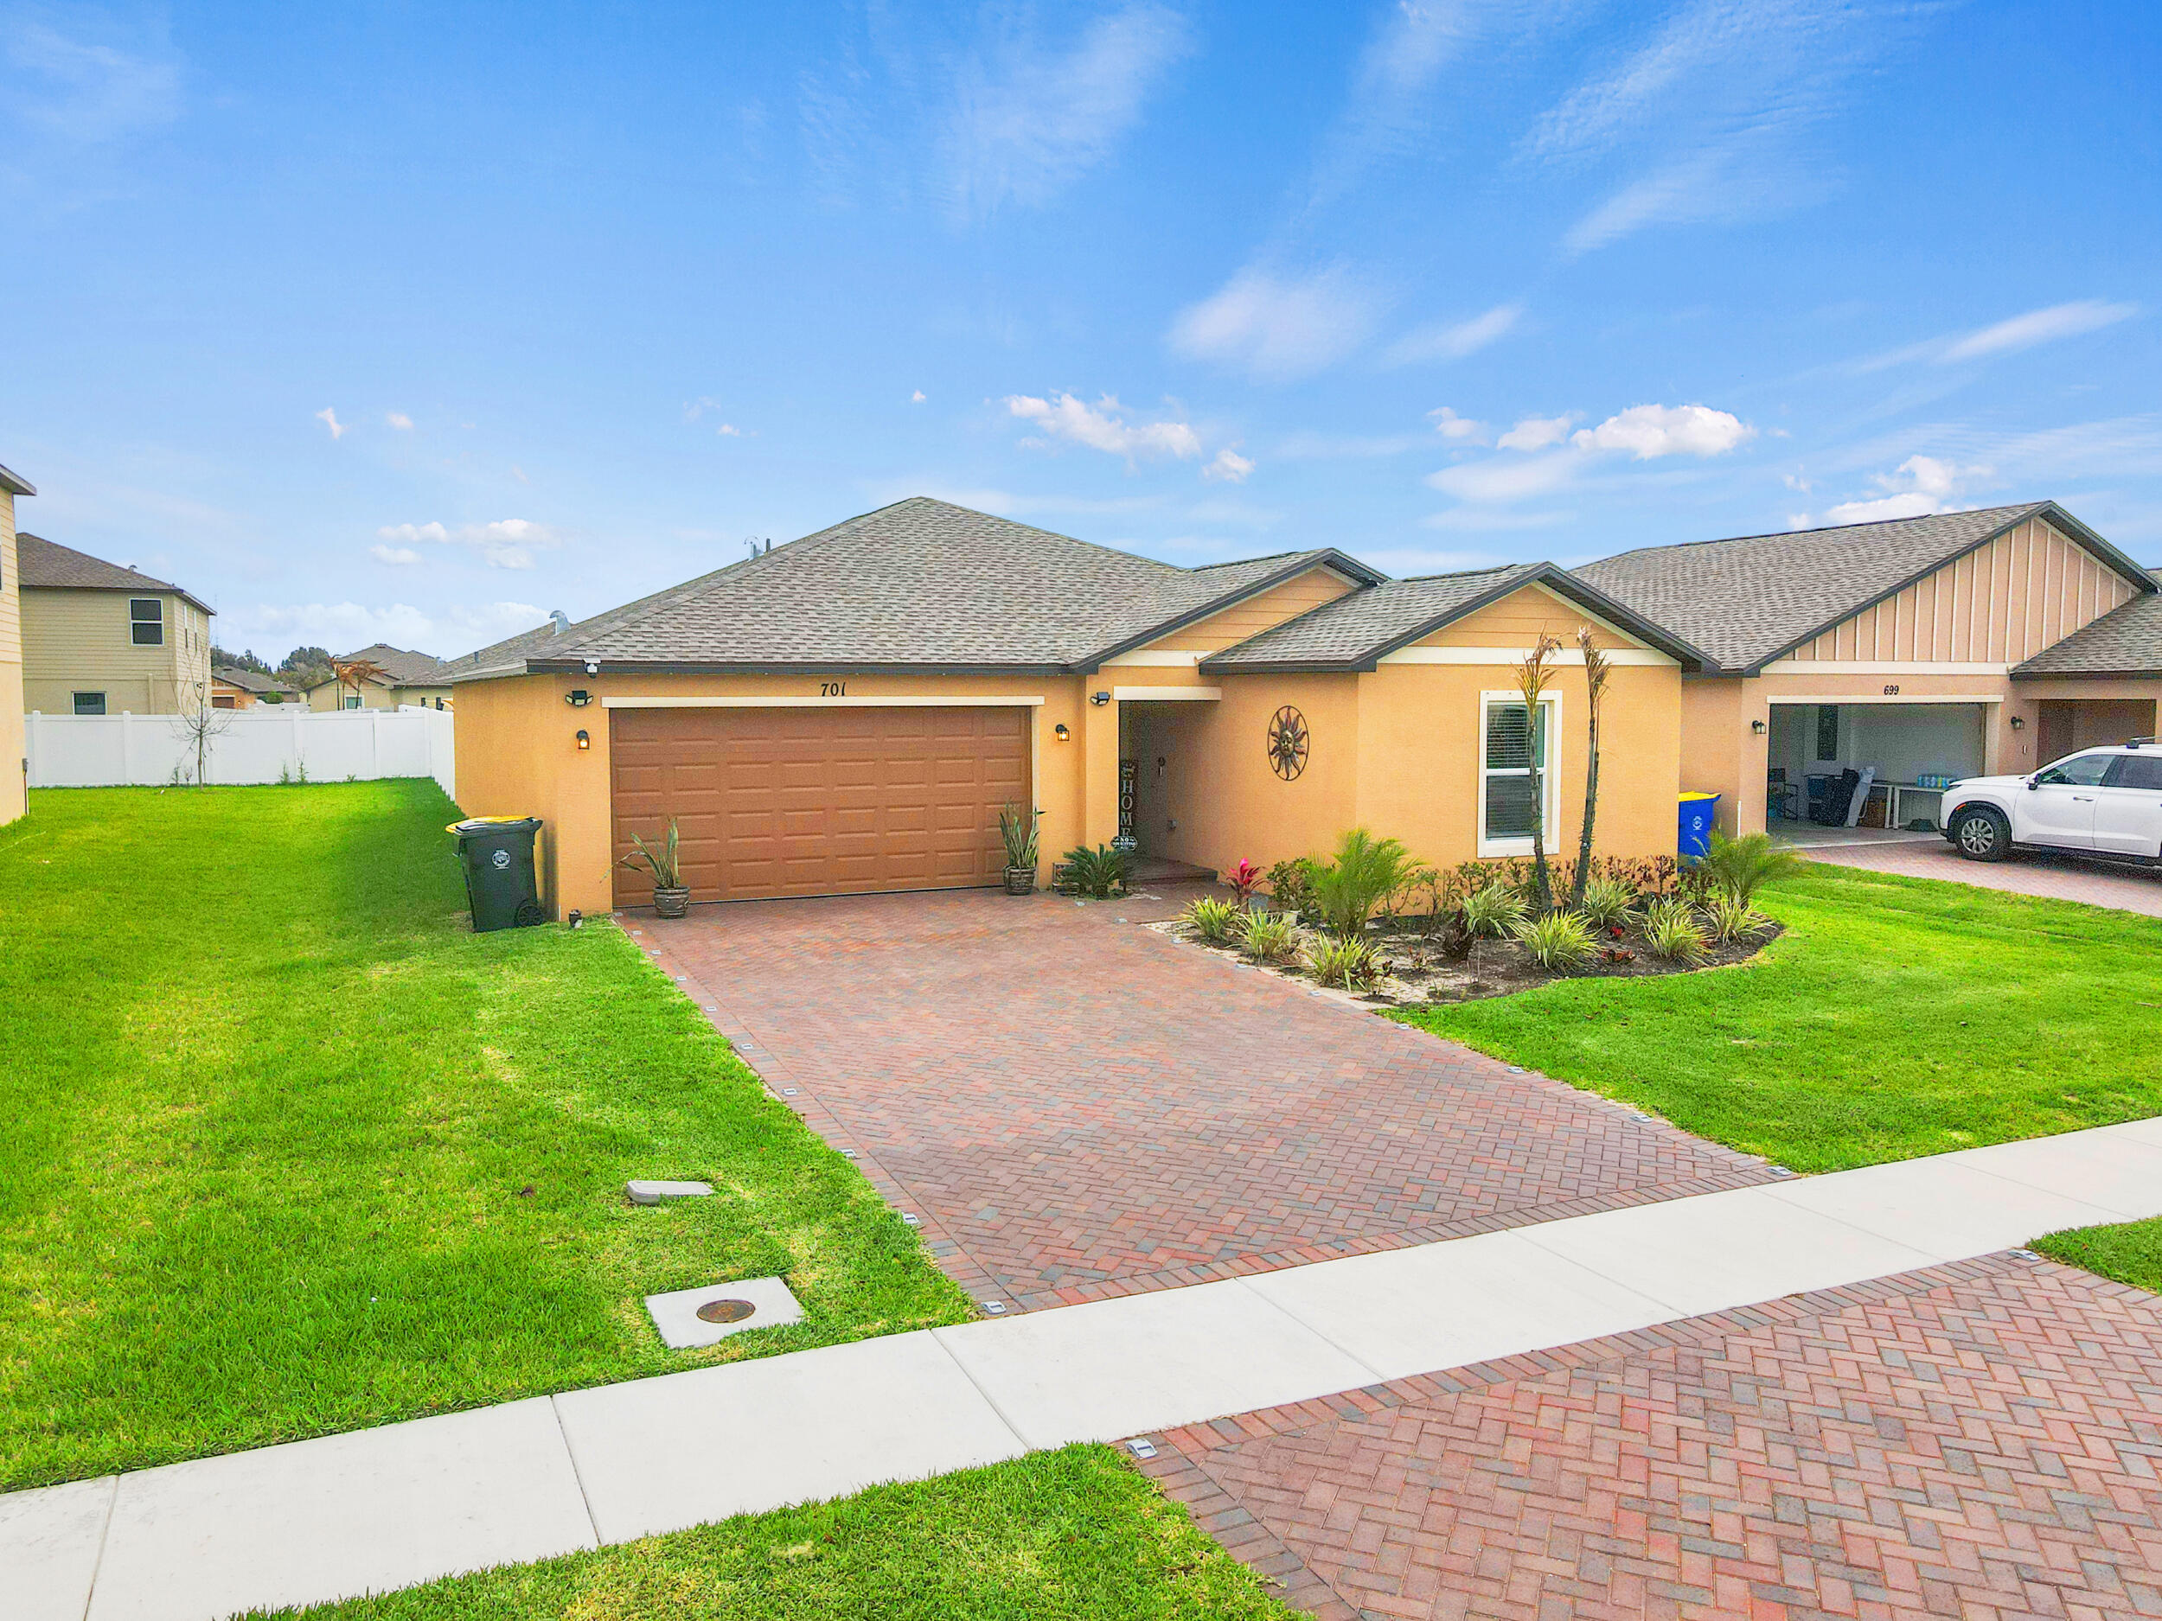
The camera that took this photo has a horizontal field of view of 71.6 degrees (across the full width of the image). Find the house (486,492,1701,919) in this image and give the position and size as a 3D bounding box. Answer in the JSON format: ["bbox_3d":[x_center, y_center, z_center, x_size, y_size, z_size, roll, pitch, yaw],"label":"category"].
[{"bbox_3d":[-2.516,-2.177,23.769,12.900,5.500,19.600,-2,5,-25],"label":"house"}]

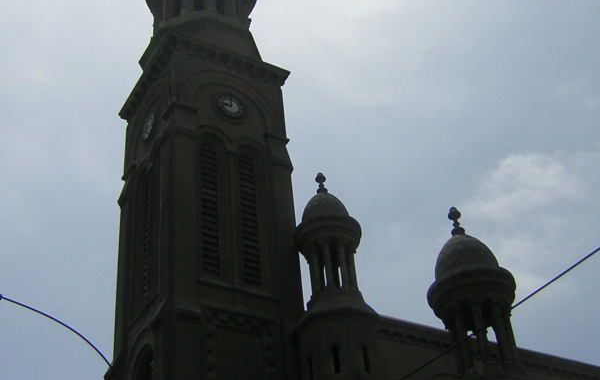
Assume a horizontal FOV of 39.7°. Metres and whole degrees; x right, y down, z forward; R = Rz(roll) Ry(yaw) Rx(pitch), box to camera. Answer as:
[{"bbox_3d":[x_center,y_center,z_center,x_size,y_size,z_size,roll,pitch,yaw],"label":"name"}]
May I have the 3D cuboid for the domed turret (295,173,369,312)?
[{"bbox_3d":[1.073,1.926,31.225,2.620,6.460,2.620,-4,-36,-3],"label":"domed turret"}]

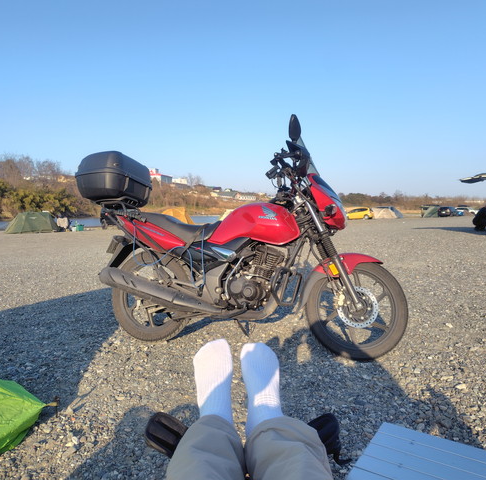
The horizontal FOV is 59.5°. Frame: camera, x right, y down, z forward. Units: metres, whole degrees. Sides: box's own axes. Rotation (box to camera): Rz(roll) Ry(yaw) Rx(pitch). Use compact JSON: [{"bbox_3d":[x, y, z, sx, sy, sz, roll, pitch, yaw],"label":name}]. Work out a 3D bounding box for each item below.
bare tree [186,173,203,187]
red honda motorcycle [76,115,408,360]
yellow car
[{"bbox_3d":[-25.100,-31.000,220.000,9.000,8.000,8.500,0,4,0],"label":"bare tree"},{"bbox_3d":[-0.047,-0.034,2.901,2.220,1.430,0.780,1,4,16],"label":"red honda motorcycle"},{"bbox_3d":[14.200,-3.250,52.000,3.950,1.530,1.700,3,5,34],"label":"yellow car"}]

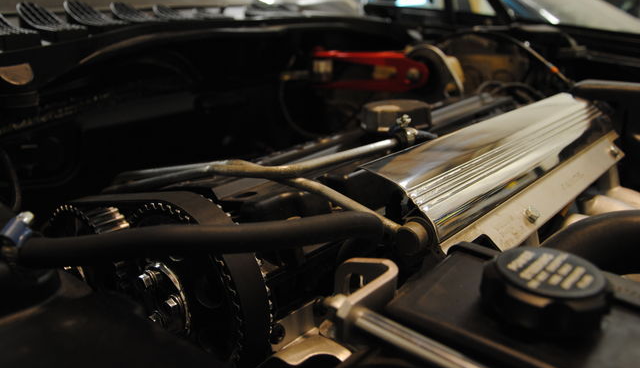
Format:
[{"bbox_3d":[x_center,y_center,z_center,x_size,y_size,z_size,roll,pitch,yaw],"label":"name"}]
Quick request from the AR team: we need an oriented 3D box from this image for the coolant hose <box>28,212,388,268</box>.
[{"bbox_3d":[-0.070,0.035,0.352,0.218,0.027,0.022,-5,20,0],"label":"coolant hose"}]

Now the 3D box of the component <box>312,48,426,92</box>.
[{"bbox_3d":[0.081,-0.181,0.925,0.195,0.053,0.057,14,22,33],"label":"component"}]

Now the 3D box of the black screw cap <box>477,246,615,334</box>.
[{"bbox_3d":[0.121,0.056,0.316,0.065,0.022,0.065,3,20,-1],"label":"black screw cap"}]

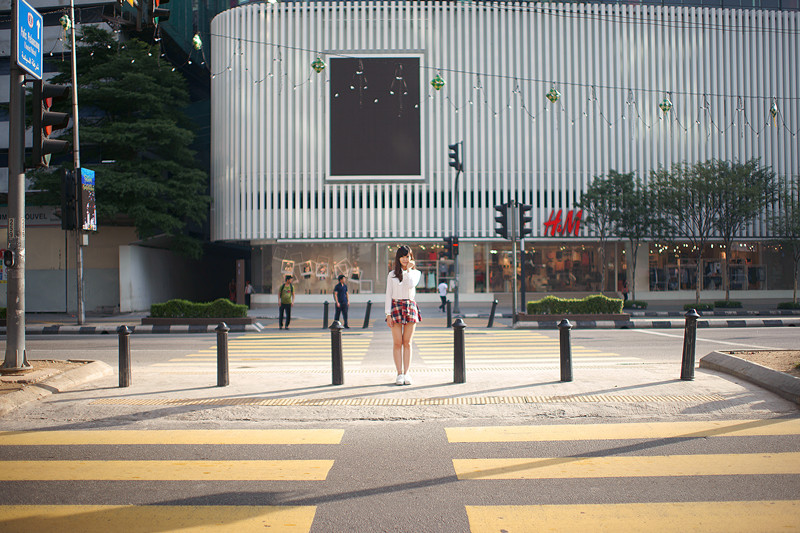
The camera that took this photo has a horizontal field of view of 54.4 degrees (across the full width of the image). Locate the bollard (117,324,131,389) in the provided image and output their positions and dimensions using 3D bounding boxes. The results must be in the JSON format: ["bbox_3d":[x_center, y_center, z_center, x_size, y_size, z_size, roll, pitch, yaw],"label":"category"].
[{"bbox_3d":[-3.273,1.068,9.230,0.170,0.745,0.170,0,-2,-3],"label":"bollard"}]

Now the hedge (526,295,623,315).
[{"bbox_3d":[5.688,1.231,25.200,3.050,0.680,1.000,0,-2,-3],"label":"hedge"}]

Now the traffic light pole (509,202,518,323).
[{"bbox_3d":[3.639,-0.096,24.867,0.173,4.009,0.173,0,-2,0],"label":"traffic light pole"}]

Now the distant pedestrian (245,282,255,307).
[{"bbox_3d":[-8.709,1.667,45.000,0.420,1.678,0.500,0,-2,-28],"label":"distant pedestrian"}]

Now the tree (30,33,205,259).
[{"bbox_3d":[-15.747,-5.706,43.500,10.000,15.440,9.500,0,-1,-4],"label":"tree"}]

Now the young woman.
[{"bbox_3d":[0.044,0.576,9.186,0.436,1.634,0.304,0,-2,-2],"label":"young woman"}]

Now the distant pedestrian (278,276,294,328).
[{"bbox_3d":[-3.561,1.142,24.461,0.507,1.705,0.335,0,-2,-7],"label":"distant pedestrian"}]

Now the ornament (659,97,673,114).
[{"bbox_3d":[8.816,-5.342,25.800,0.440,0.540,0.220,-1,-2,19],"label":"ornament"}]

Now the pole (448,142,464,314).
[{"bbox_3d":[2.652,-1.807,36.500,0.740,8.027,0.450,0,-1,-4],"label":"pole"}]

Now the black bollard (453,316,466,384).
[{"bbox_3d":[0.721,1.019,9.380,0.175,0.780,0.175,0,-2,-3],"label":"black bollard"}]

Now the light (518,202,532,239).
[{"bbox_3d":[3.937,-1.422,24.200,0.390,1.120,0.380,-1,-2,7],"label":"light"}]

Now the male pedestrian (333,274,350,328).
[{"bbox_3d":[-1.828,1.100,24.300,0.520,1.690,0.380,0,-2,-24],"label":"male pedestrian"}]

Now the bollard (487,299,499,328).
[{"bbox_3d":[3.009,1.532,24.969,0.178,0.883,0.178,10,-2,0],"label":"bollard"}]

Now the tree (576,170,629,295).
[{"bbox_3d":[10.547,-1.380,40.500,2.800,7.250,2.800,0,-2,-3],"label":"tree"}]

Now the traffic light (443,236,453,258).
[{"bbox_3d":[2.217,-0.899,36.300,0.430,1.004,0.340,0,-1,-4],"label":"traffic light"}]

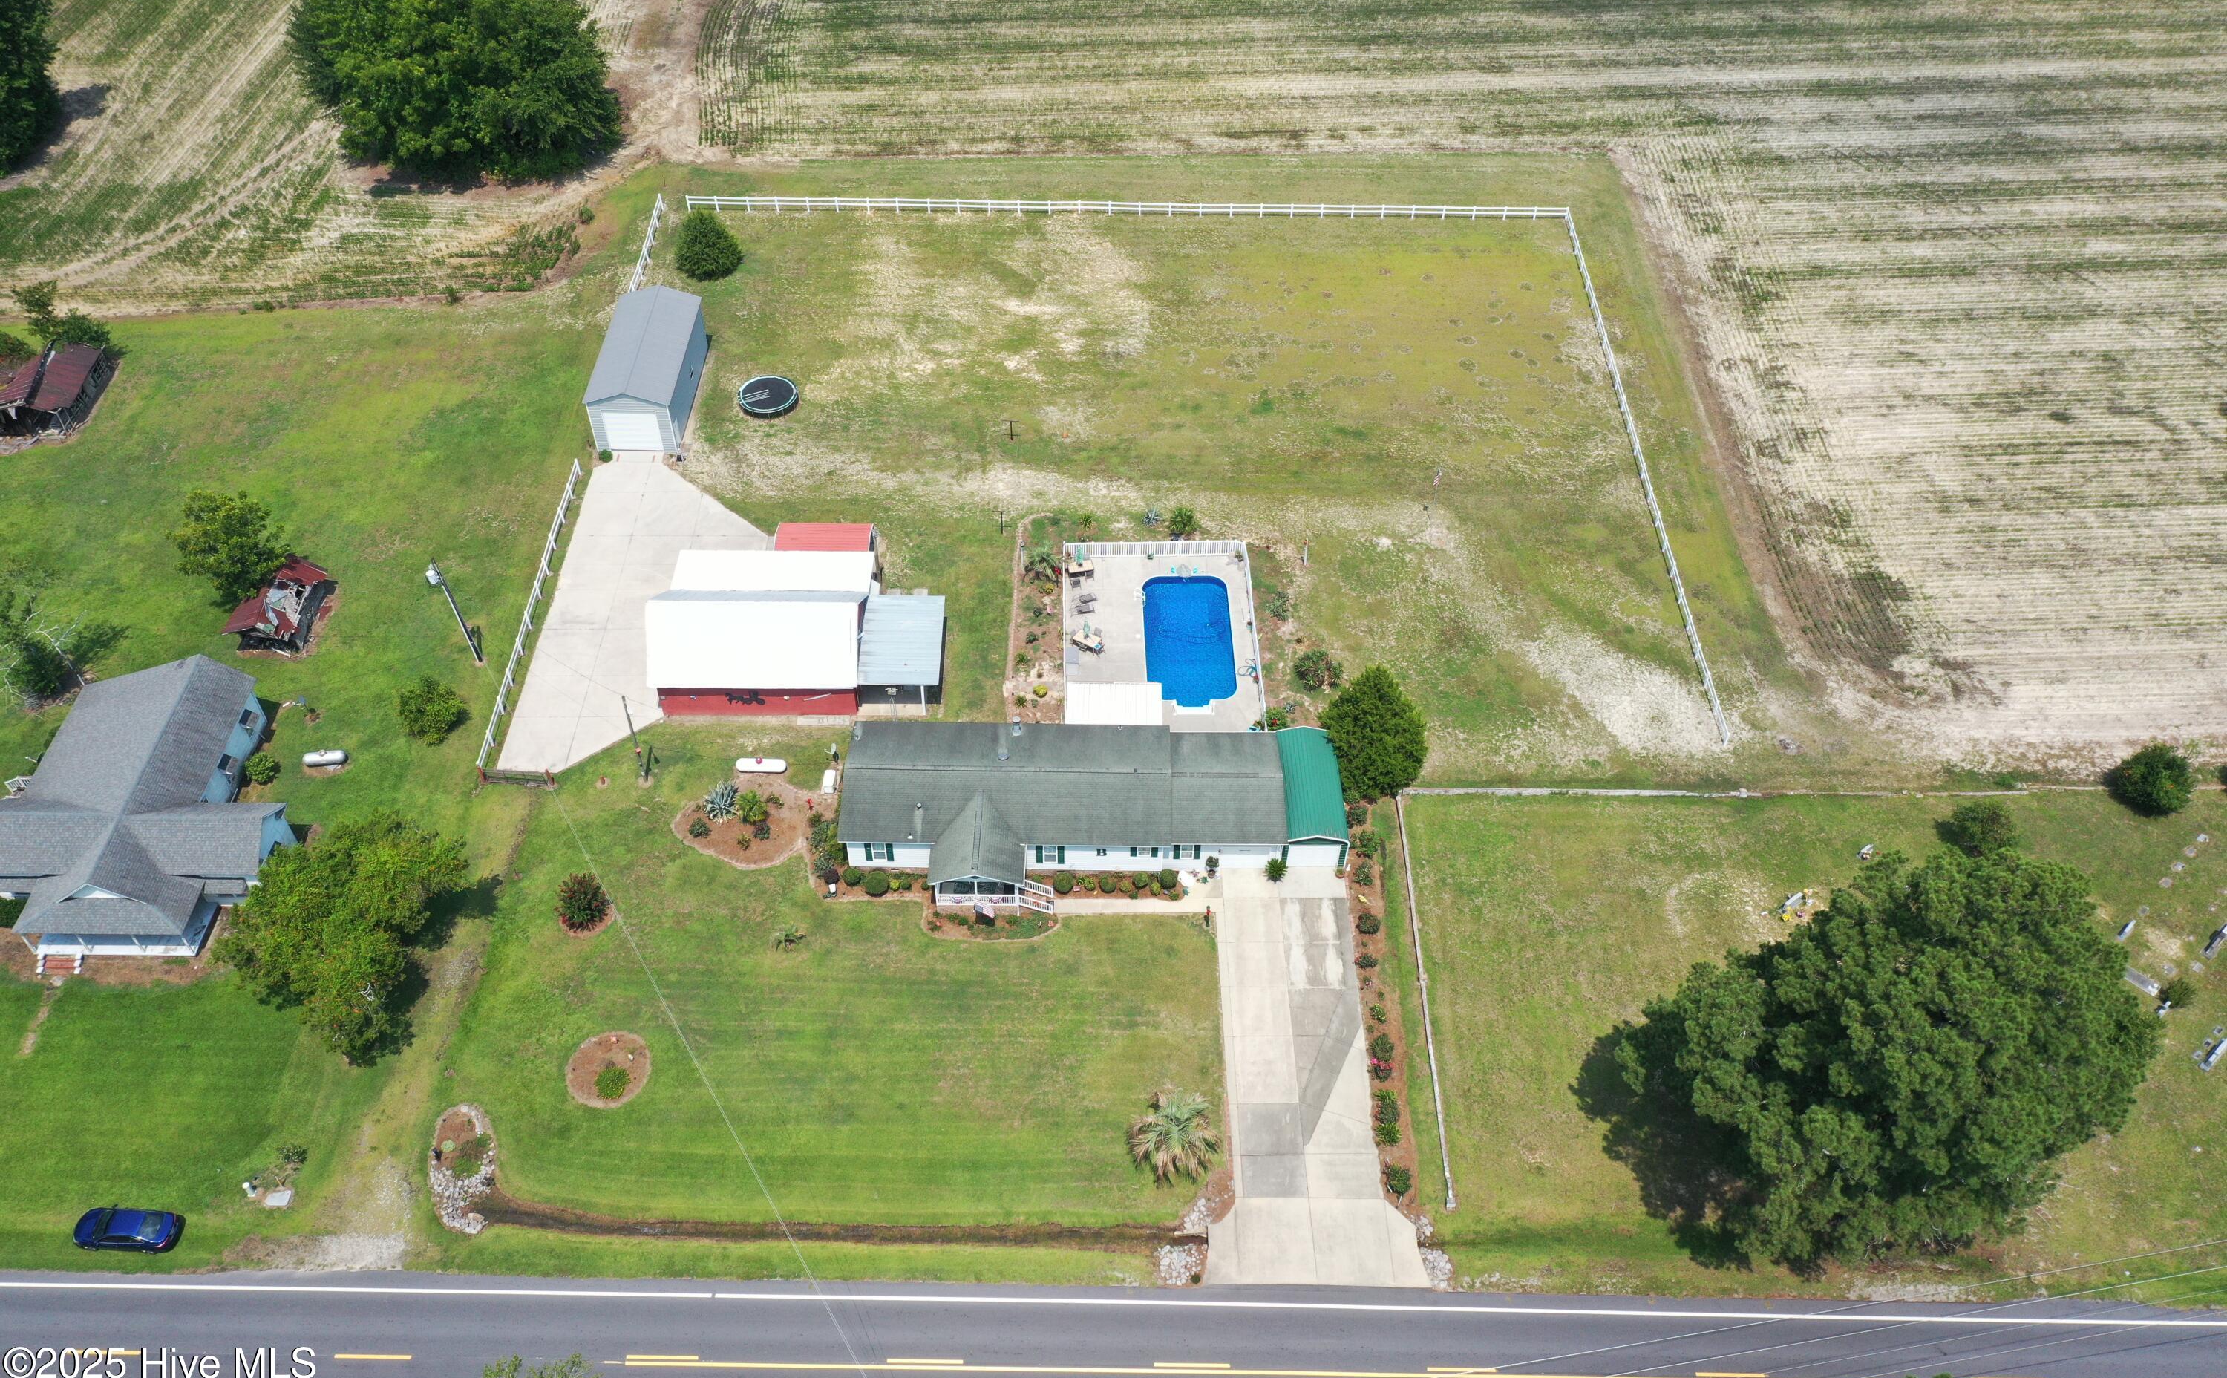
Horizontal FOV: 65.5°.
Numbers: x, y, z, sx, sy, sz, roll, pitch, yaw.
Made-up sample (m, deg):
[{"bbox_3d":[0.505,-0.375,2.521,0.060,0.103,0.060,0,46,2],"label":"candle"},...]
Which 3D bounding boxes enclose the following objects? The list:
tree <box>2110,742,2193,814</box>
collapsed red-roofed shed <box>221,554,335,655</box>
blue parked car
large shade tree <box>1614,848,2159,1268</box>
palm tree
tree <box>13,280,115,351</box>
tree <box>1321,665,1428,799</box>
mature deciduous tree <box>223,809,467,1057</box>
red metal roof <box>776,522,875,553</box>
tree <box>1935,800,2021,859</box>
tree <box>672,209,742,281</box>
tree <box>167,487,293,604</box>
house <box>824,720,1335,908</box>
[{"bbox_3d":[60.555,4.949,100.156,4.200,3.700,4.200,0,48,0],"label":"tree"},{"bbox_3d":[-51.726,-5.235,107.287,4.800,3.700,5.900,1,48,0],"label":"collapsed red-roofed shed"},{"bbox_3d":[-46.291,25.279,81.329,4.750,1.450,1.830,3,48,1],"label":"blue parked car"},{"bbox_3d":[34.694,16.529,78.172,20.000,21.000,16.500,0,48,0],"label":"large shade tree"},{"bbox_3d":[3.060,21.547,86.032,4.500,2.300,4.300,0,48,0],"label":"palm tree"},{"bbox_3d":[-74.908,-26.306,124.037,5.800,6.600,5.300,1,48,0],"label":"tree"},{"bbox_3d":[15.074,1.827,98.462,6.050,8.700,6.050,1,48,0],"label":"tree"},{"bbox_3d":[-39.482,11.613,88.135,11.600,9.800,12.000,1,48,0],"label":"mature deciduous tree"},{"bbox_3d":[-18.716,-8.929,112.463,6.100,3.000,3.900,0,48,0],"label":"red metal roof"},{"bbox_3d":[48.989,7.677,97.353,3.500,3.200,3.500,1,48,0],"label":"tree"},{"bbox_3d":[-31.177,-34.571,133.246,5.150,4.900,5.150,1,48,0],"label":"tree"},{"bbox_3d":[-55.635,-9.059,109.153,6.700,7.800,6.600,0,48,0],"label":"tree"},{"bbox_3d":[-1.064,6.802,97.949,28.100,4.100,11.300,1,48,0],"label":"house"}]

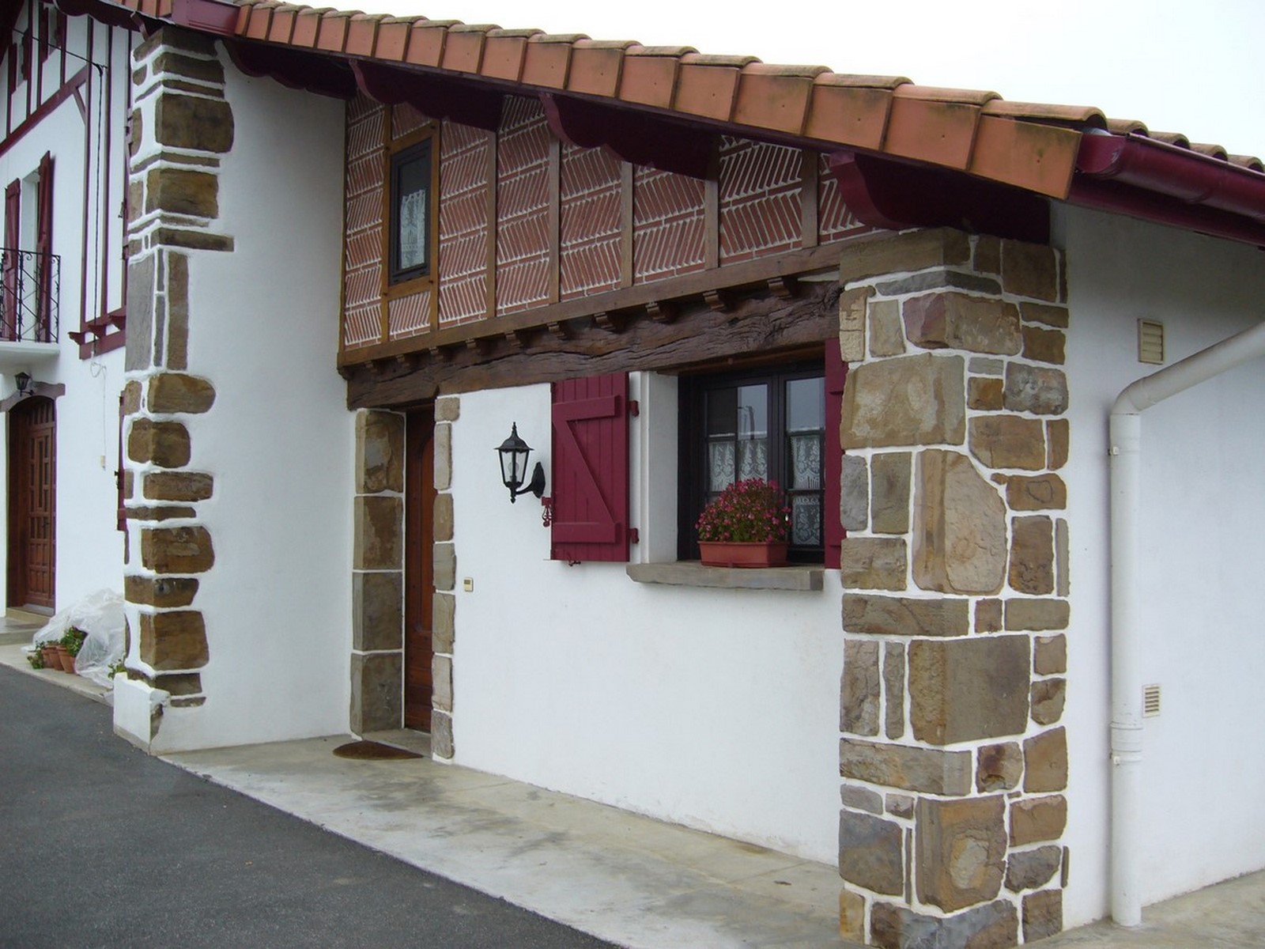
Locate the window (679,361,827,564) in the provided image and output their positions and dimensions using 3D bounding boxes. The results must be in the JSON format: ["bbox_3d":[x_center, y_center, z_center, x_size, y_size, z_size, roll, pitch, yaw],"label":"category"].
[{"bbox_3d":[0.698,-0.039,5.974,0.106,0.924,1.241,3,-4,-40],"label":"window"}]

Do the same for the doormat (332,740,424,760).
[{"bbox_3d":[-1.667,1.731,8.018,0.392,0.018,0.777,3,-3,-40],"label":"doormat"}]

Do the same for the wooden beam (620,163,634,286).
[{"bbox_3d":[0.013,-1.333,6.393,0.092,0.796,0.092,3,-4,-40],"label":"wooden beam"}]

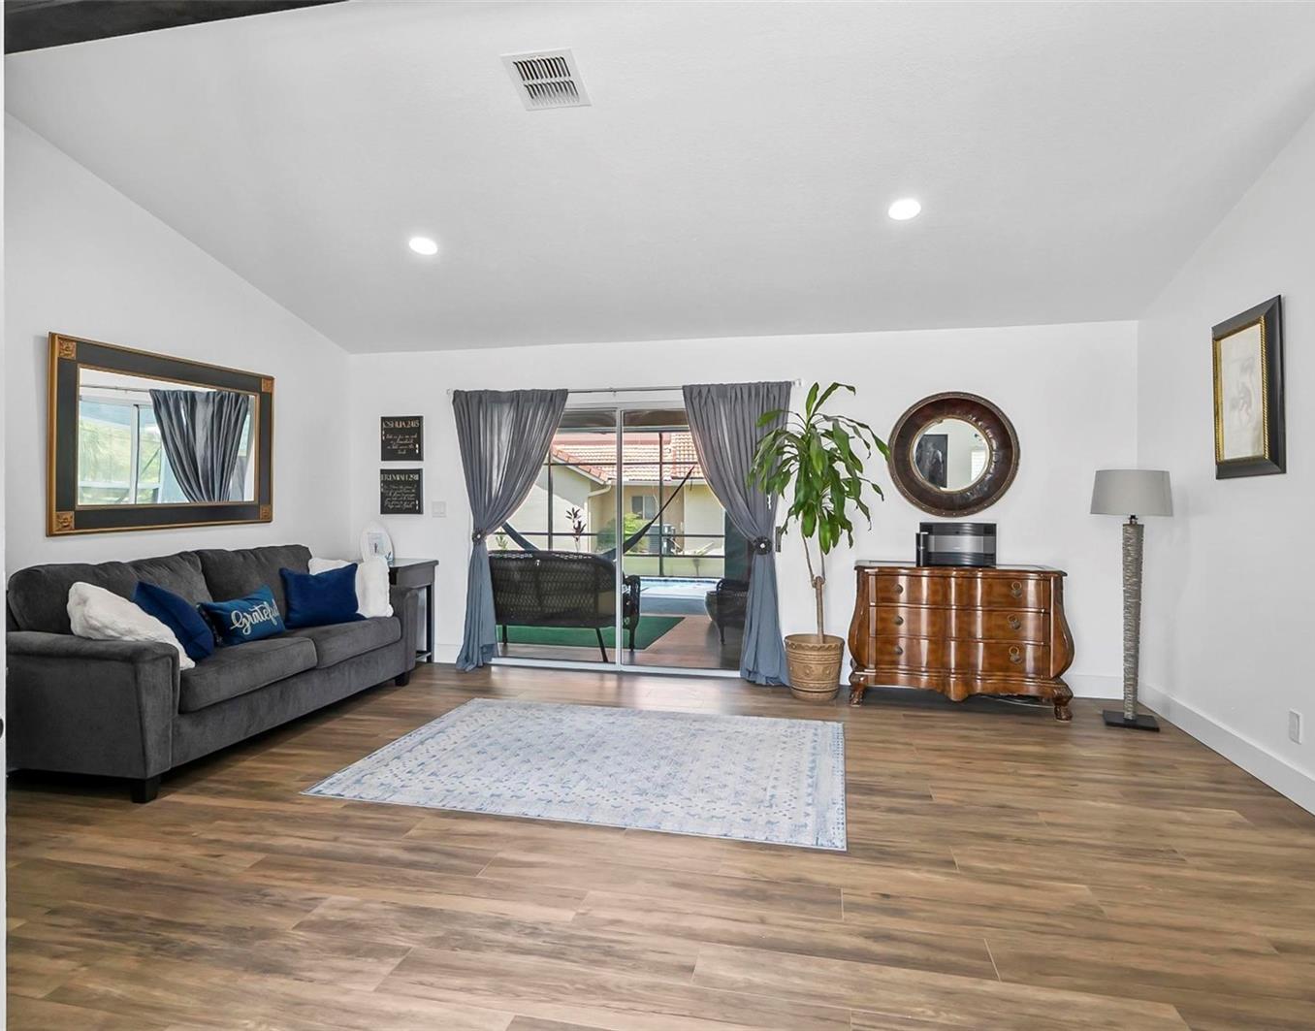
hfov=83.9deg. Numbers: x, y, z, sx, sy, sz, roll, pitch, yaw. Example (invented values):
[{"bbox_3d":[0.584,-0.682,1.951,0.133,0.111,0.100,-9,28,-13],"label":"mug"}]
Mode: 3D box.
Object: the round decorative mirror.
[{"bbox_3d":[1.969,-0.408,4.877,0.815,0.815,0.080,0,2,12],"label":"round decorative mirror"}]

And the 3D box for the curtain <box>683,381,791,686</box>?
[{"bbox_3d":[0.554,0.121,5.141,0.760,2.100,0.180,0,1,13],"label":"curtain"}]

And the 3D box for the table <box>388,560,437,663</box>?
[{"bbox_3d":[-2.141,0.764,5.548,0.760,0.800,0.590,0,1,13],"label":"table"}]

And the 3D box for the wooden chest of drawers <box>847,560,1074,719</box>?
[{"bbox_3d":[1.880,0.767,4.632,1.280,0.865,0.560,0,2,12],"label":"wooden chest of drawers"}]

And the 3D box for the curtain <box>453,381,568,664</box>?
[{"bbox_3d":[-1.120,0.108,5.493,0.940,2.120,0.160,0,2,12],"label":"curtain"}]

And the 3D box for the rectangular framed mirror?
[{"bbox_3d":[-2.854,-0.421,4.364,0.050,1.010,1.500,0,1,13],"label":"rectangular framed mirror"}]

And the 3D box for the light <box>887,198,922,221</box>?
[{"bbox_3d":[1.259,-1.564,3.727,0.175,0.035,0.175,0,-13,12],"label":"light"}]

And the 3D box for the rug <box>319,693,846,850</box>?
[{"bbox_3d":[-0.236,1.190,3.683,2.290,0.012,1.585,0,1,13],"label":"rug"}]

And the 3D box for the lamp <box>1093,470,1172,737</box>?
[{"bbox_3d":[2.744,0.474,4.244,0.410,1.475,0.410,0,2,12],"label":"lamp"}]

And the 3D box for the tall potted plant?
[{"bbox_3d":[1.036,0.158,4.742,0.870,2.040,0.720,0,1,13],"label":"tall potted plant"}]

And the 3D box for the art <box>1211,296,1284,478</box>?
[{"bbox_3d":[2.743,-0.559,3.390,0.033,0.770,0.545,0,1,13],"label":"art"}]

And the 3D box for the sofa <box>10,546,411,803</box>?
[{"bbox_3d":[-2.352,0.706,4.113,0.980,0.965,2.120,0,1,13],"label":"sofa"}]

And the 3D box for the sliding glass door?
[{"bbox_3d":[-0.290,0.165,5.476,2.160,2.010,0.110,0,2,12],"label":"sliding glass door"}]

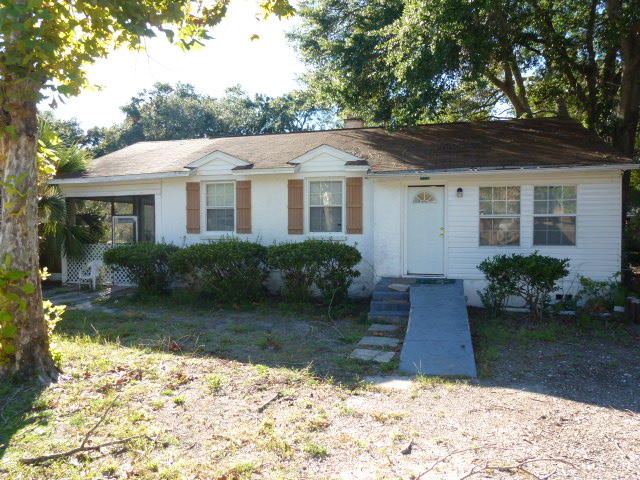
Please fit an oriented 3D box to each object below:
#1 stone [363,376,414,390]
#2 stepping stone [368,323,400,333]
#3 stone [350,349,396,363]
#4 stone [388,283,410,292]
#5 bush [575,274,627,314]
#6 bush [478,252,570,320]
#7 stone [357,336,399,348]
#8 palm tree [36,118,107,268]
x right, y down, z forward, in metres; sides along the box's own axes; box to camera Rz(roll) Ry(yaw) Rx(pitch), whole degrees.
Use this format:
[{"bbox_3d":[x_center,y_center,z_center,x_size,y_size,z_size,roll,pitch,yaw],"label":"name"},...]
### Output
[{"bbox_3d":[0.826,1.755,5.400,0.600,0.050,0.420,0,2,12],"label":"stone"},{"bbox_3d":[1.160,1.610,8.000,0.500,0.050,0.400,0,2,15],"label":"stepping stone"},{"bbox_3d":[0.764,1.700,6.430,0.590,0.050,0.430,0,2,17],"label":"stone"},{"bbox_3d":[1.650,0.985,9.200,0.450,0.080,0.400,0,2,15],"label":"stone"},{"bbox_3d":[5.660,1.100,8.950,1.050,0.820,0.800,0,2,14],"label":"bush"},{"bbox_3d":[4.150,0.943,9.000,1.820,1.360,1.250,0,2,14],"label":"bush"},{"bbox_3d":[0.965,1.660,7.130,0.600,0.050,0.440,0,2,15],"label":"stone"},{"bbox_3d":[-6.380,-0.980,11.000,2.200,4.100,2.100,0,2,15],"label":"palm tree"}]

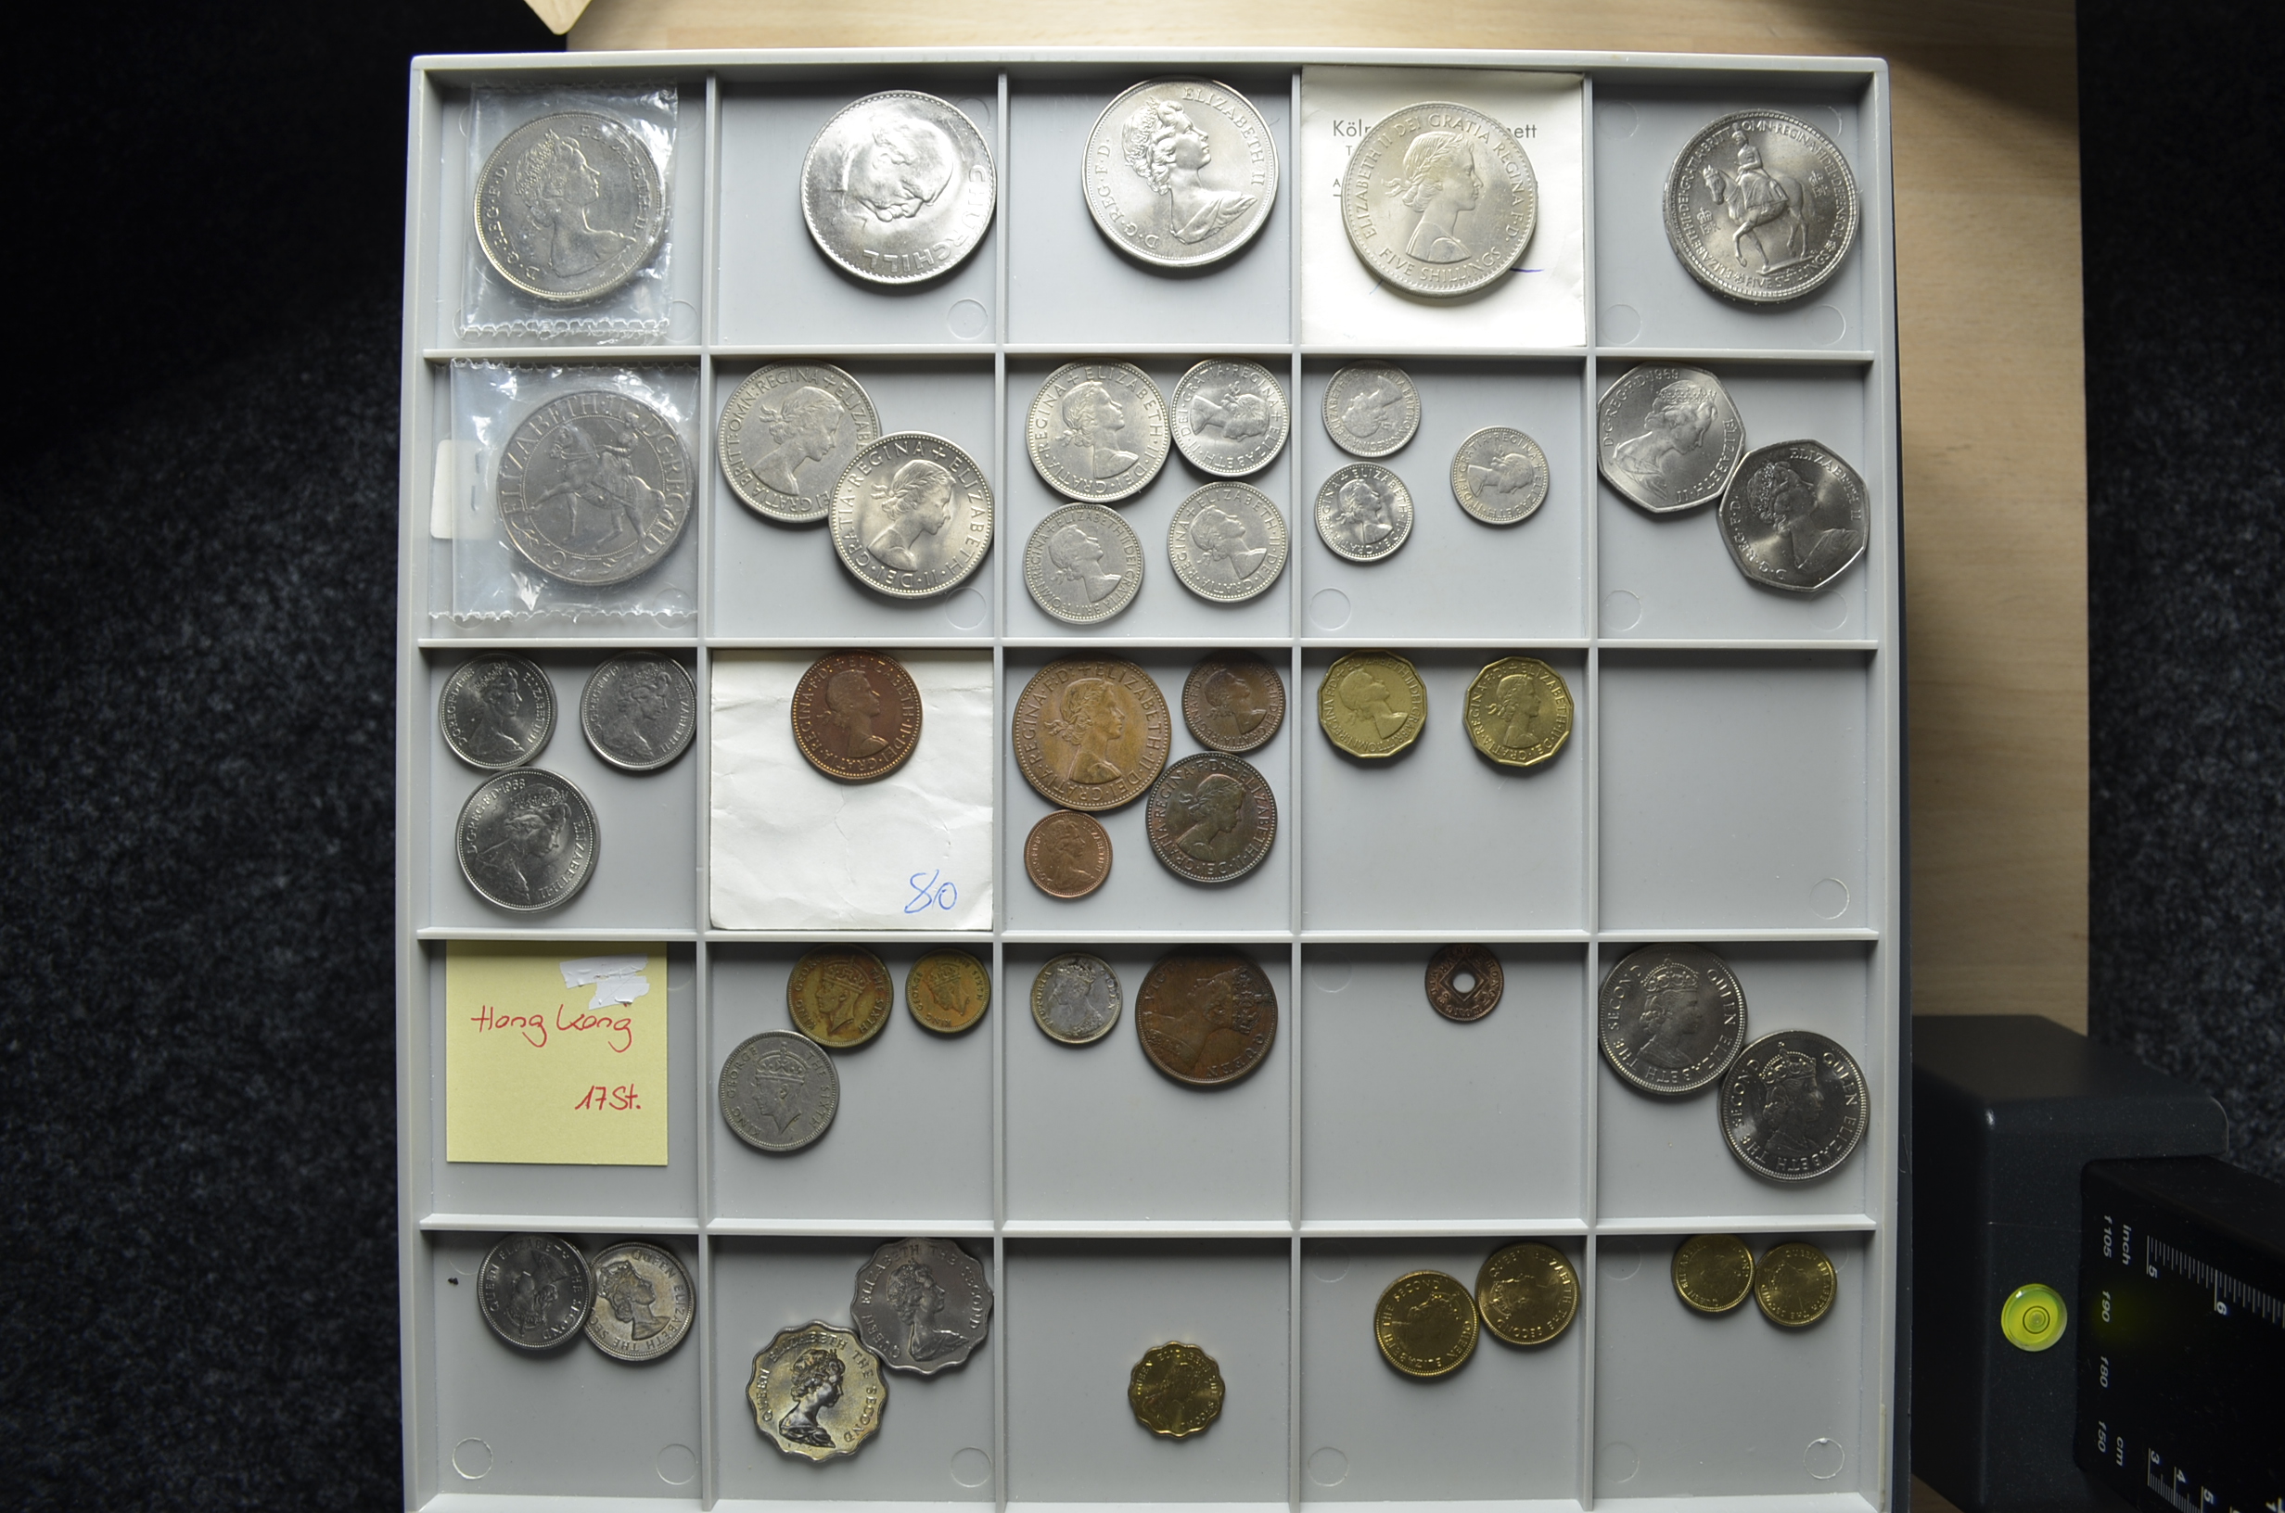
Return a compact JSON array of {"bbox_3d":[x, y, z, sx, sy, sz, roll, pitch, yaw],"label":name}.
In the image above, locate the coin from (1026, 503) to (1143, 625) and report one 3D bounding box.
[{"bbox_3d":[-0.011,-0.038,0.340,0.024,0.002,0.024,0,89,0],"label":"coin"}]

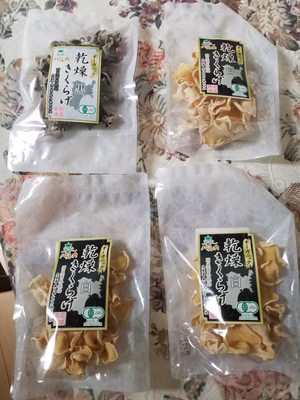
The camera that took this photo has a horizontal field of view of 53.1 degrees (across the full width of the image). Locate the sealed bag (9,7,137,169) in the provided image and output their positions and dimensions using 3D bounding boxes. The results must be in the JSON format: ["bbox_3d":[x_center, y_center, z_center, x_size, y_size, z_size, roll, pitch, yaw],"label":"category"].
[{"bbox_3d":[-0.087,-0.139,0.355,0.146,0.030,0.219,0,76,0],"label":"sealed bag"}]

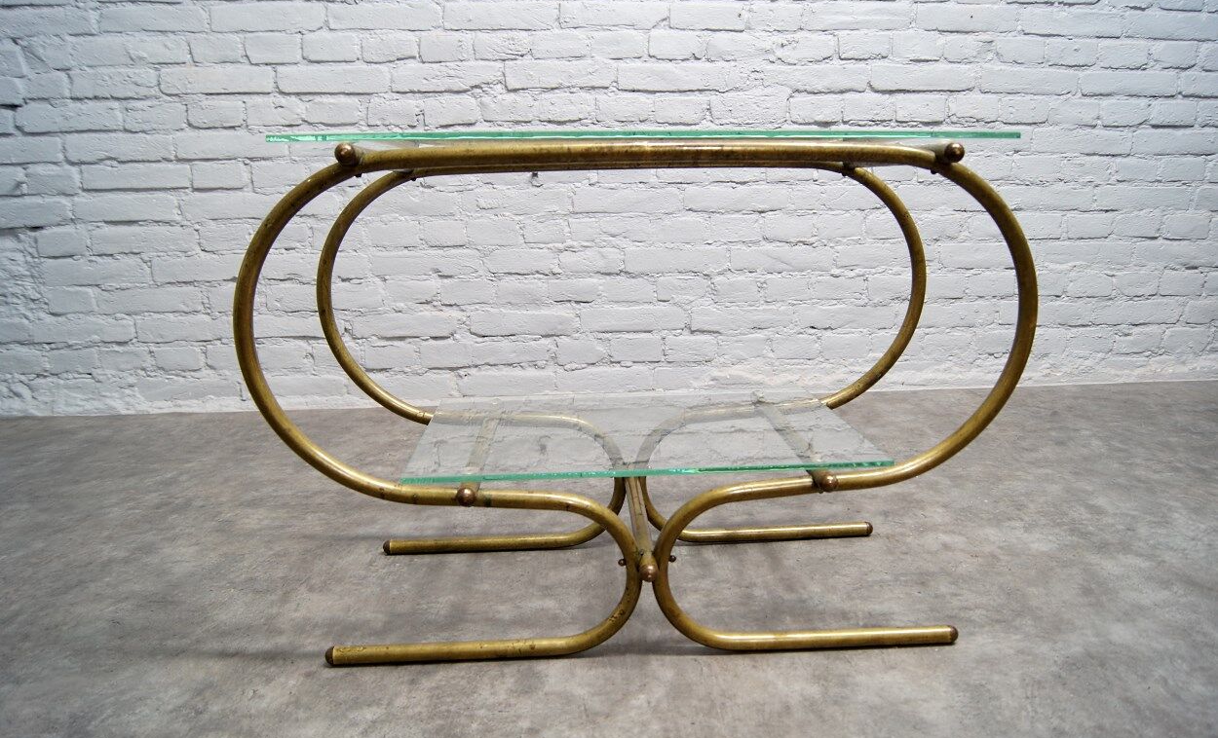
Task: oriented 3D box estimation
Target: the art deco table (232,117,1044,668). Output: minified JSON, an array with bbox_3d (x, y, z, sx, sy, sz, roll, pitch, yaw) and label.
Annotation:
[{"bbox_3d":[0.031,0.011,1.062,0.790,0.540,0.387,-2,12,-2],"label":"art deco table"}]

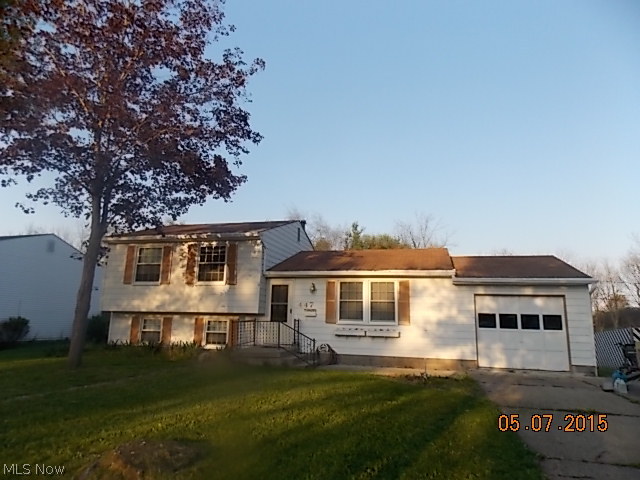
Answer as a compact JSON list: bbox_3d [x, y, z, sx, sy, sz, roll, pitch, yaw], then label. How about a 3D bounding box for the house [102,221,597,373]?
[{"bbox_3d":[0.932,1.786,17.159,15.550,5.500,9.000,-1,-10,13],"label":"house"}]

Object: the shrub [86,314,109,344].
[{"bbox_3d":[-8.196,3.256,15.737,1.000,1.100,1.000,-1,-10,13],"label":"shrub"}]

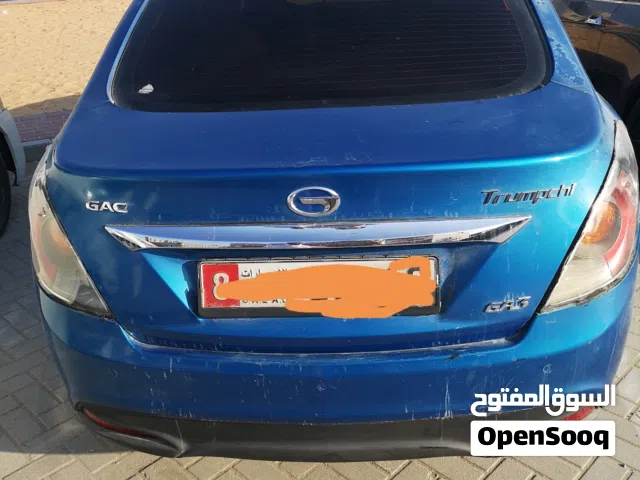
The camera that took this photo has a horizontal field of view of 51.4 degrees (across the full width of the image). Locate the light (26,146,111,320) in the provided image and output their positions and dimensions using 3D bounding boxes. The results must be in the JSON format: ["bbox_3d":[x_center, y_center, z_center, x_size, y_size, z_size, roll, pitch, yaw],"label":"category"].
[{"bbox_3d":[-0.620,-0.023,1.661,0.280,0.330,0.360,-1,26,4],"label":"light"}]

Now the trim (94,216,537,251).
[{"bbox_3d":[-0.015,-0.011,1.408,0.920,0.060,0.070,-1,26,4],"label":"trim"}]

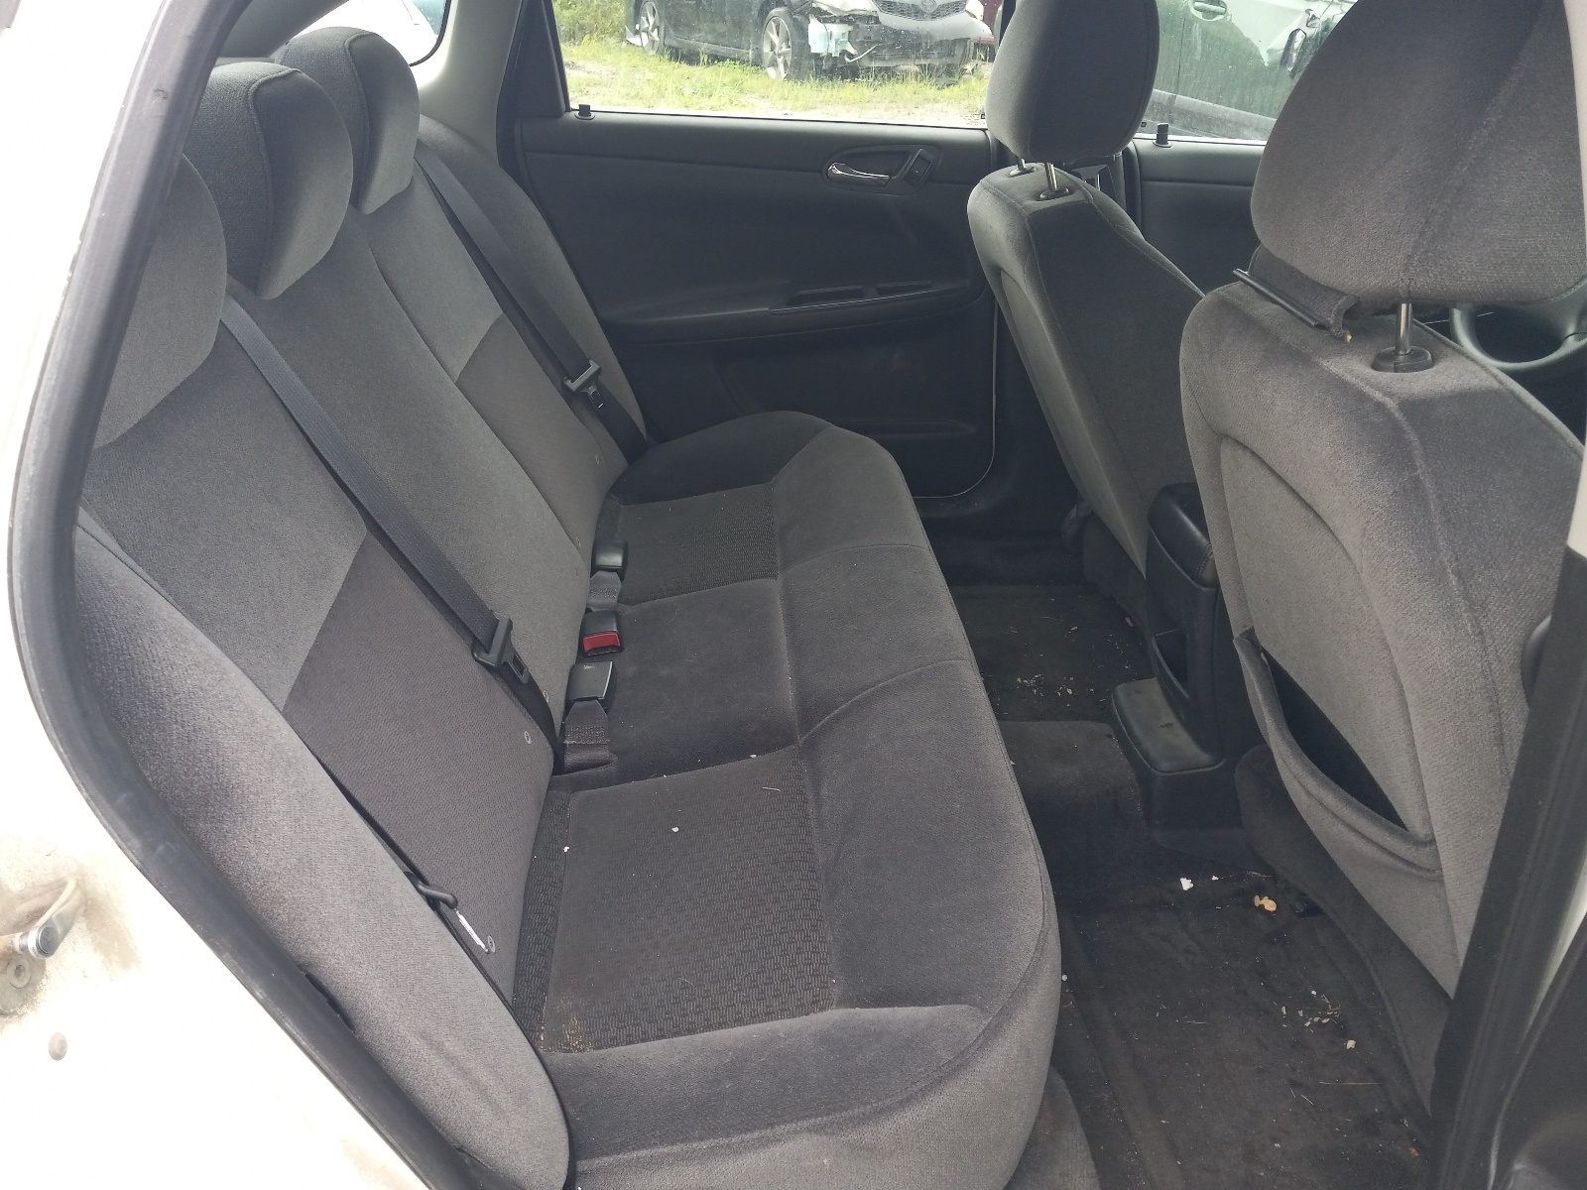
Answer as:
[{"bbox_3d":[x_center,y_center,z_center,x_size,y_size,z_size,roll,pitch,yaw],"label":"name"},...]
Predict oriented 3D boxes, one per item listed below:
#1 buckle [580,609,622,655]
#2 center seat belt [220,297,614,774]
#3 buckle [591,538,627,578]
[{"bbox_3d":[-0.235,0.045,1.513,0.043,0.026,0.060,-10,35,2],"label":"buckle"},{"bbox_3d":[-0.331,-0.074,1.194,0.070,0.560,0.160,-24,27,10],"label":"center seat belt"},{"bbox_3d":[-0.252,-0.051,1.690,0.043,0.026,0.058,-1,36,-3],"label":"buckle"}]

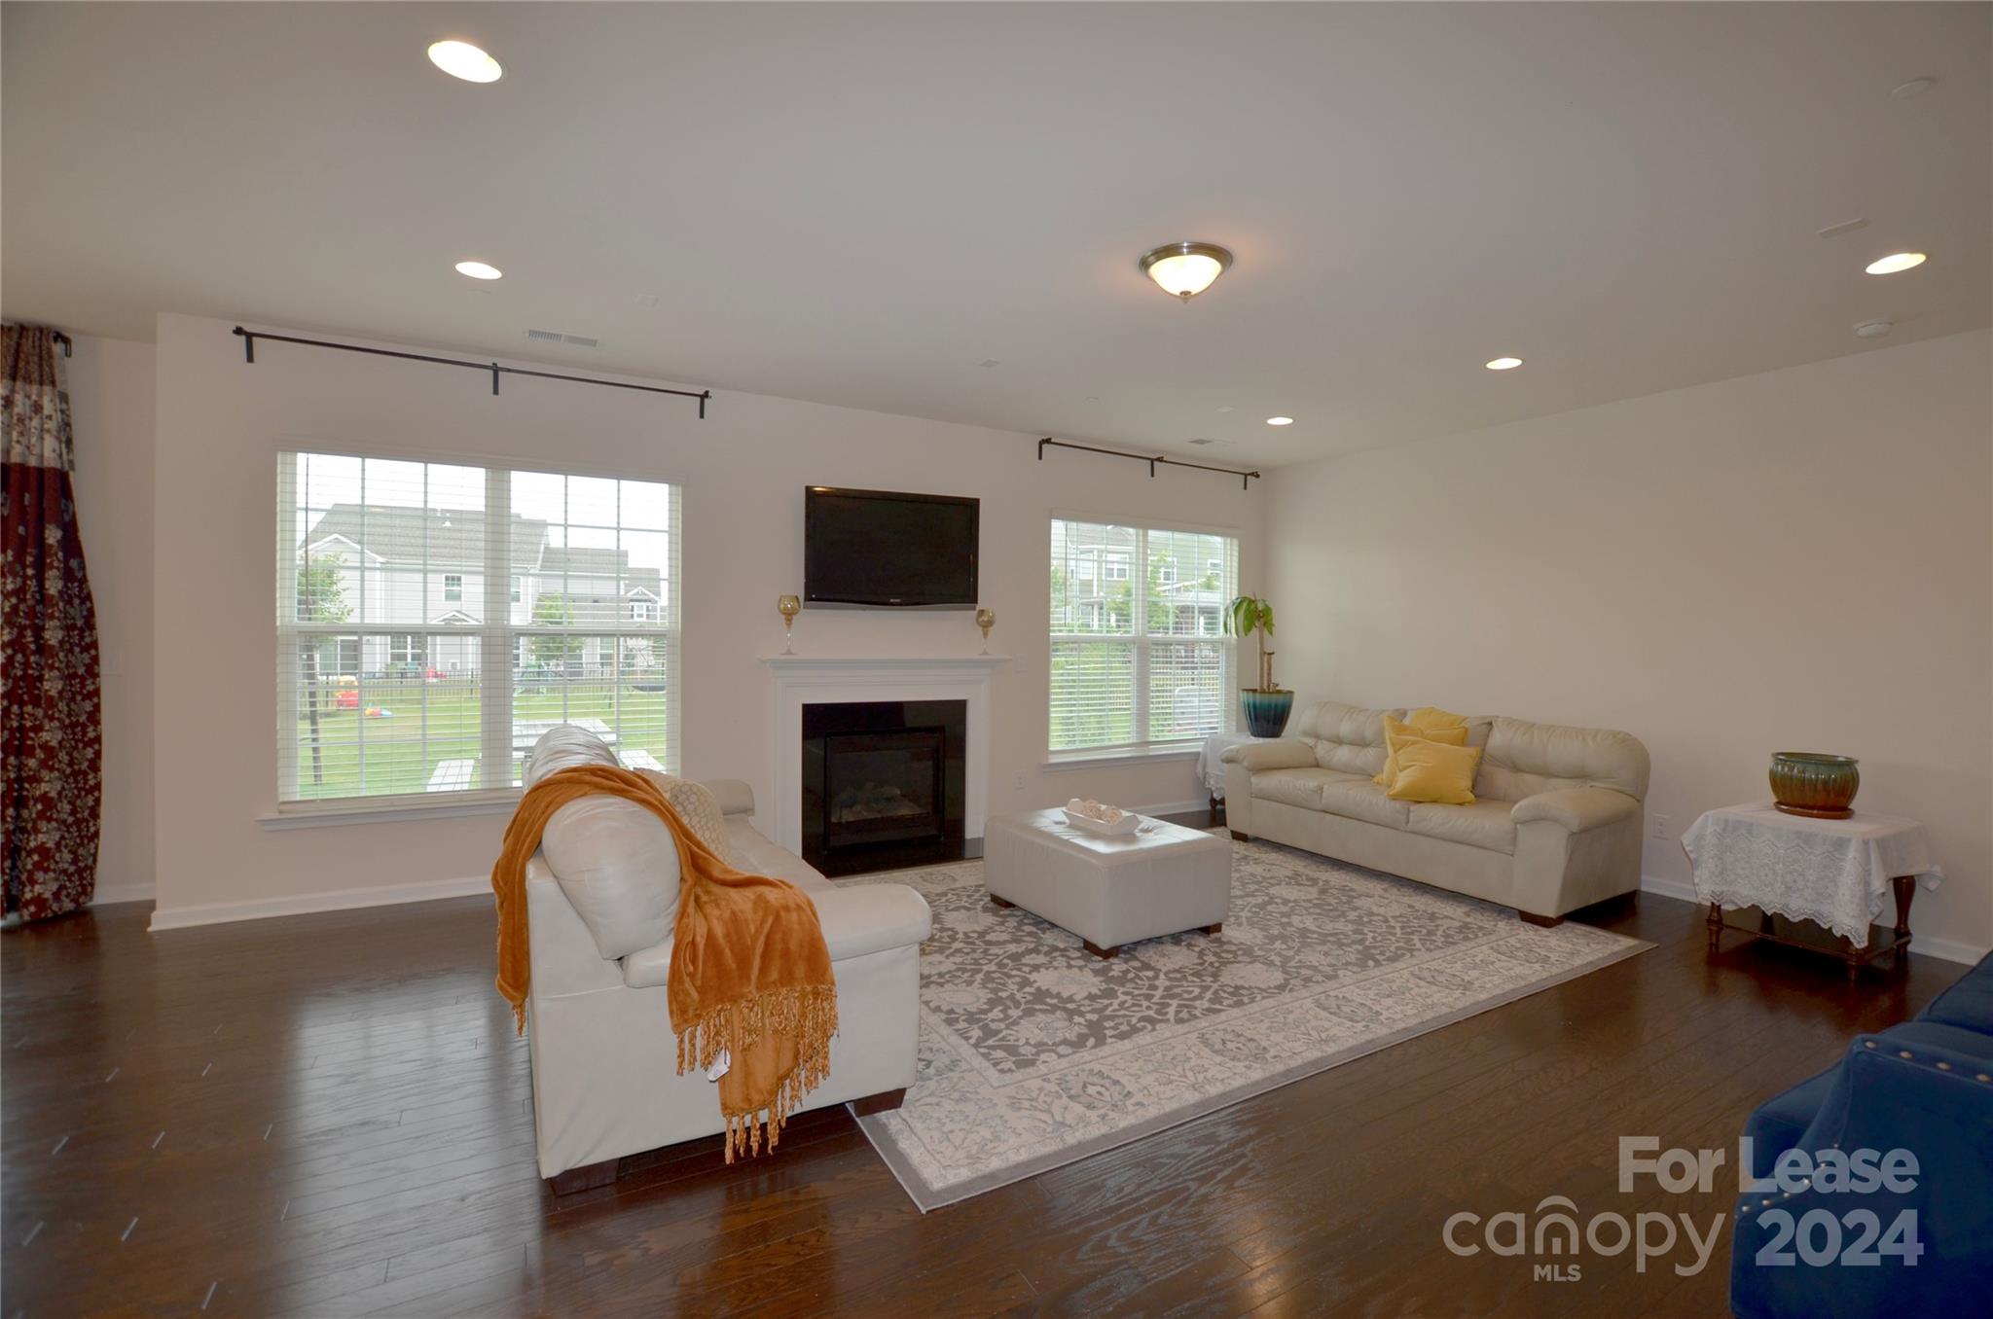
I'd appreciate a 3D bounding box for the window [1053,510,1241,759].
[{"bbox_3d":[1.147,-0.130,6.205,1.795,1.670,0.100,0,2,-30],"label":"window"}]

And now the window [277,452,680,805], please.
[{"bbox_3d":[-2.501,-0.123,4.190,1.730,1.640,0.100,0,2,-30],"label":"window"}]

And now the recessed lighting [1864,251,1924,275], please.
[{"bbox_3d":[3.199,-1.411,2.948,0.170,0.040,0.170,0,2,-30],"label":"recessed lighting"}]

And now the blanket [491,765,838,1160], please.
[{"bbox_3d":[-0.827,0.734,2.118,0.830,0.940,0.420,0,1,-30],"label":"blanket"}]

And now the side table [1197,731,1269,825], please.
[{"bbox_3d":[2.015,0.911,6.445,0.680,0.600,0.560,0,1,-30],"label":"side table"}]

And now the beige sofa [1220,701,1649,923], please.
[{"bbox_3d":[2.486,0.787,5.029,0.970,0.925,2.140,0,2,-30],"label":"beige sofa"}]

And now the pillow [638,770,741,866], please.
[{"bbox_3d":[-0.940,0.594,2.545,0.160,0.420,0.430,-25,5,-9],"label":"pillow"}]

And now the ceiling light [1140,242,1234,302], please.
[{"bbox_3d":[0.696,-1.401,3.057,0.340,0.150,0.340,1,1,0],"label":"ceiling light"}]

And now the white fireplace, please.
[{"bbox_3d":[-0.663,0.584,5.115,1.580,1.210,0.210,0,2,-30],"label":"white fireplace"}]

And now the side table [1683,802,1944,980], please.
[{"bbox_3d":[3.498,0.985,3.578,0.720,0.600,0.580,0,1,-30],"label":"side table"}]

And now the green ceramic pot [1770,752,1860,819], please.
[{"bbox_3d":[3.703,0.570,3.743,0.295,0.235,0.295,0,1,-30],"label":"green ceramic pot"}]

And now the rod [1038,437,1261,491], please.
[{"bbox_3d":[1.182,-1.426,6.055,2.040,0.130,0.110,0,2,-30],"label":"rod"}]

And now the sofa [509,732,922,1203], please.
[{"bbox_3d":[-1.153,0.778,3.053,1.010,0.945,2.120,0,2,-30],"label":"sofa"}]

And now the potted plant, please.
[{"bbox_3d":[2.107,0.061,6.487,0.450,1.110,0.450,0,1,-30],"label":"potted plant"}]

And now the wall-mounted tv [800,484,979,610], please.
[{"bbox_3d":[-0.628,-0.678,5.176,1.150,0.730,0.100,0,1,-30],"label":"wall-mounted tv"}]

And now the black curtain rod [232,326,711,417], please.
[{"bbox_3d":[-2.446,-1.384,4.069,1.950,0.130,0.110,0,2,-30],"label":"black curtain rod"}]

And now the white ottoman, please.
[{"bbox_3d":[0.512,1.028,3.990,0.740,0.423,0.990,0,2,-30],"label":"white ottoman"}]

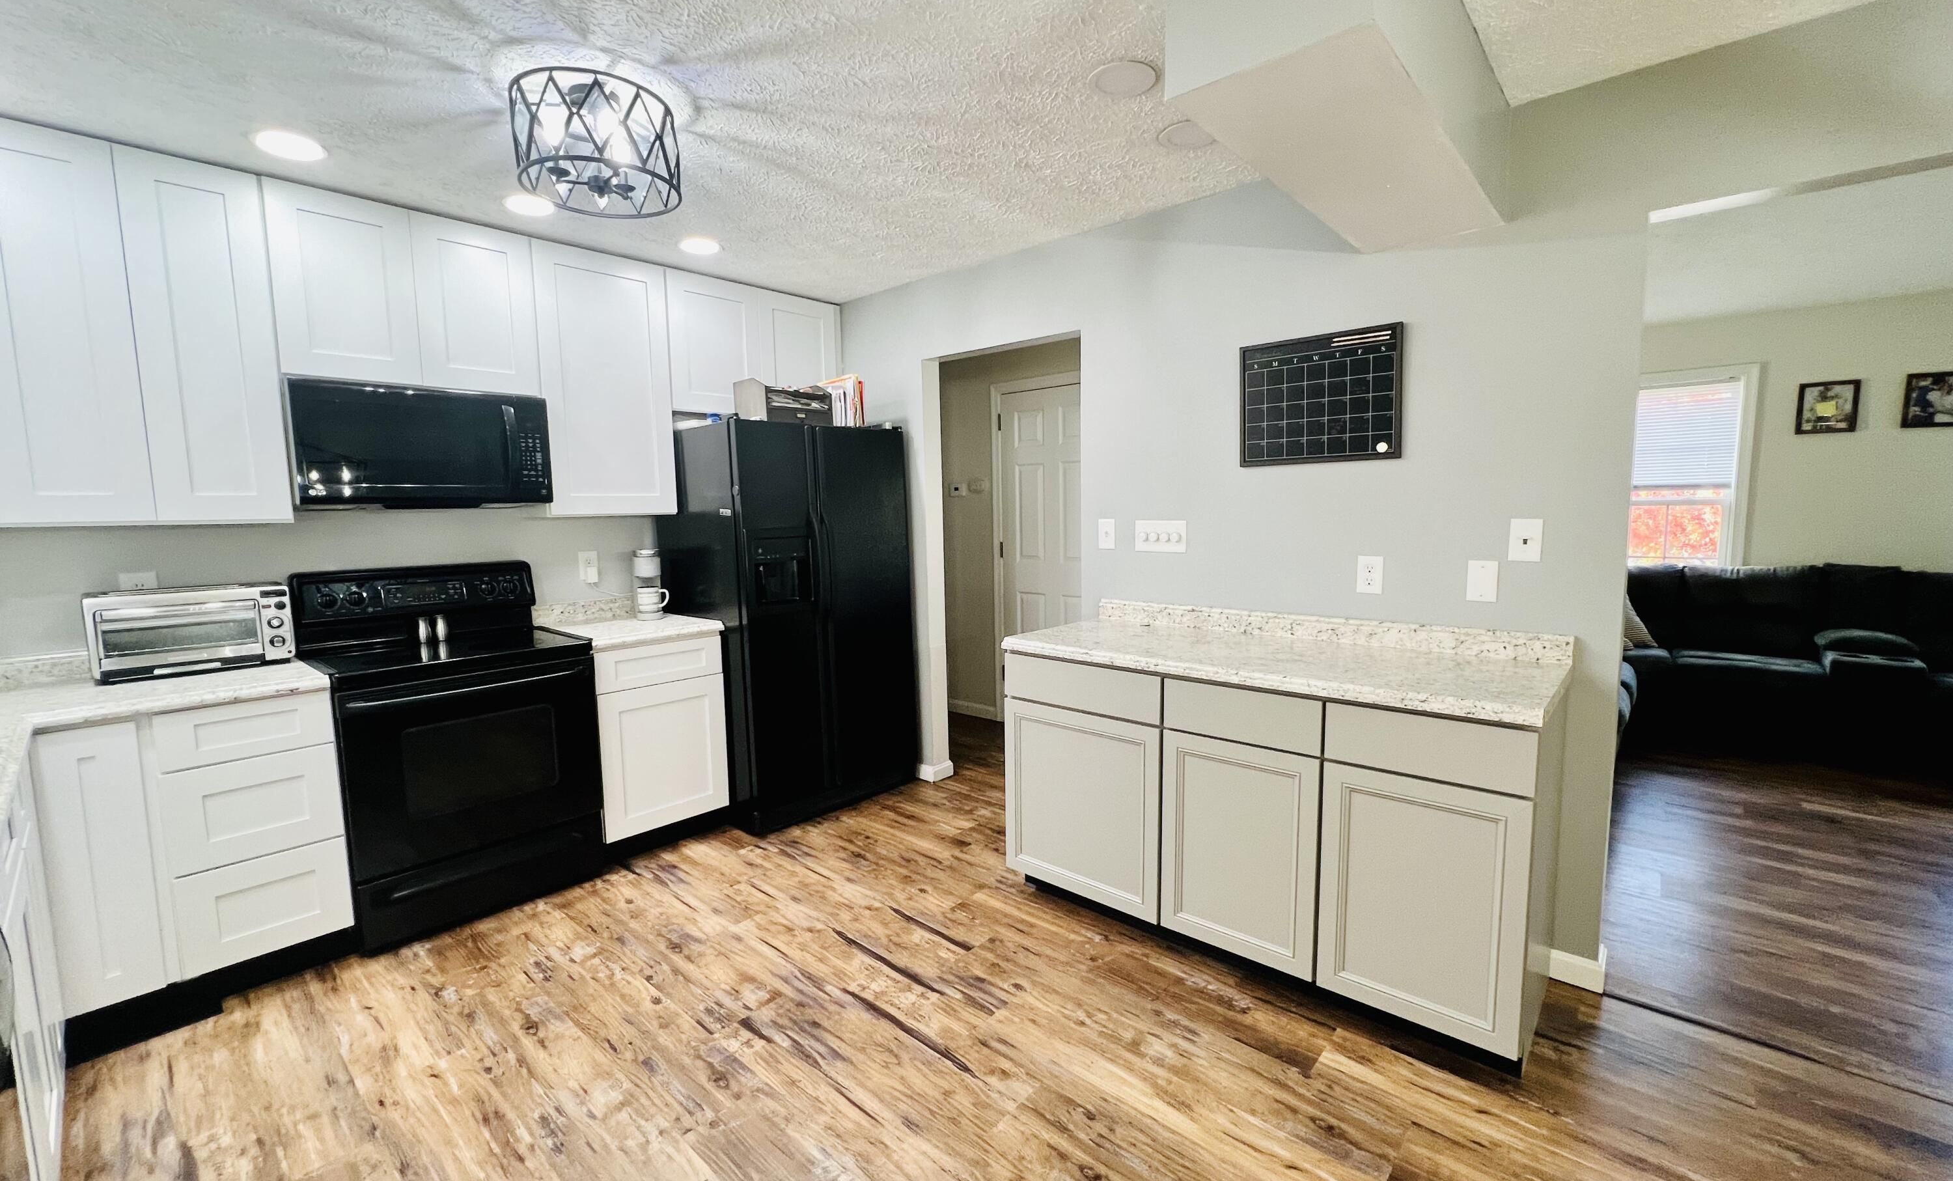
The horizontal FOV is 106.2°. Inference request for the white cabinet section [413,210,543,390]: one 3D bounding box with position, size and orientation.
[{"bbox_3d":[-1.966,-1.058,2.840,0.318,0.595,0.380,4,8,43],"label":"white cabinet section"}]

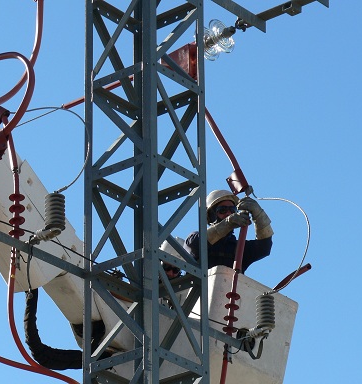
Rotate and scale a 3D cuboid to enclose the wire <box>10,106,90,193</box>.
[{"bbox_3d":[-0.751,-0.243,13.850,0.470,0.550,0.140,-7,-26,13],"label":"wire"}]

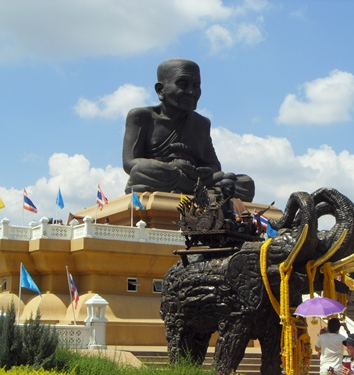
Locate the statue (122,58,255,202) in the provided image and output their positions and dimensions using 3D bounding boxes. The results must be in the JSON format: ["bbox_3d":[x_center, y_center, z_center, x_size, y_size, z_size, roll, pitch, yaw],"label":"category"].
[{"bbox_3d":[0.841,-4.374,66.235,10.000,11.600,6.800,7,-12,-31],"label":"statue"}]

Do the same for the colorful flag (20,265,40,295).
[{"bbox_3d":[-3.717,2.389,22.200,0.543,0.854,0.150,2,-11,-9],"label":"colorful flag"}]

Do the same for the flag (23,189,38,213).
[{"bbox_3d":[-6.235,0.583,37.000,0.602,1.108,0.200,2,-11,-10],"label":"flag"}]

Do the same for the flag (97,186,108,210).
[{"bbox_3d":[-3.155,0.456,36.900,0.477,1.144,0.250,1,-11,-5],"label":"flag"}]

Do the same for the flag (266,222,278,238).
[{"bbox_3d":[5.047,2.288,45.800,0.650,0.900,0.250,0,-10,6],"label":"flag"}]

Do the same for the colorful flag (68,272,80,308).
[{"bbox_3d":[-3.791,3.798,31.900,0.450,1.300,0.280,2,-10,-7],"label":"colorful flag"}]

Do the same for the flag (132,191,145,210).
[{"bbox_3d":[-1.913,0.669,43.300,0.660,0.930,0.250,2,-10,-3],"label":"flag"}]

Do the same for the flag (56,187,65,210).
[{"bbox_3d":[-5.768,0.555,42.950,0.500,1.030,0.280,2,-11,-8],"label":"flag"}]

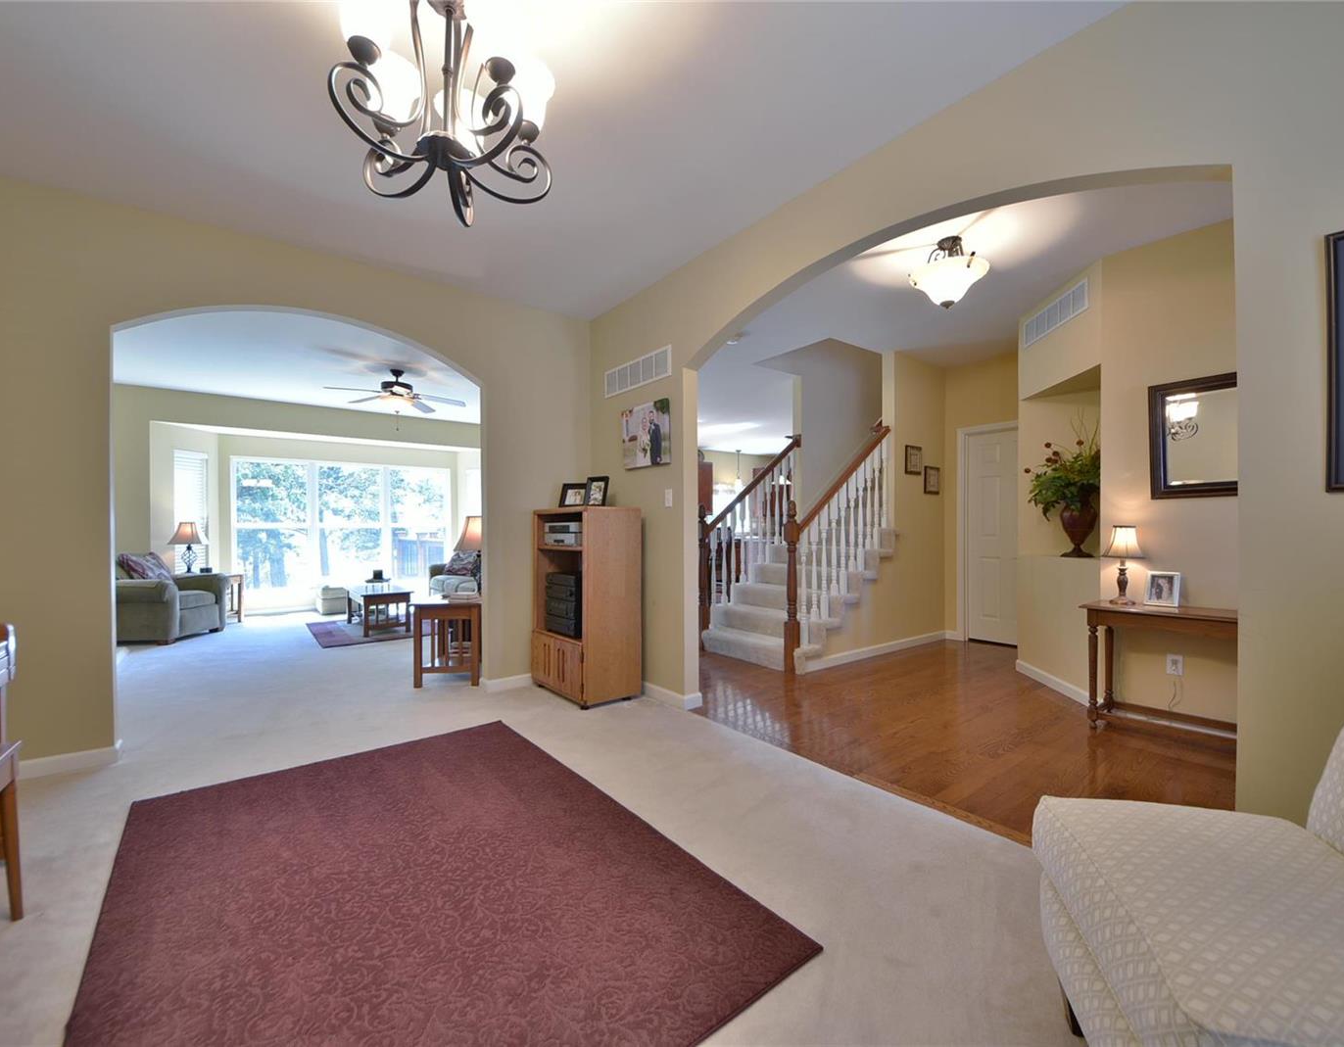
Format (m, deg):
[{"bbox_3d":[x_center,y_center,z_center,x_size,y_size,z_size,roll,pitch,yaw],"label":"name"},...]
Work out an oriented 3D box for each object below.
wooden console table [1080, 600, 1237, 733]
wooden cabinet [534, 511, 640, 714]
[{"bbox_3d":[2.845,0.816,2.663,0.390,0.690,1.160,0,0,-38],"label":"wooden console table"},{"bbox_3d":[-0.595,0.541,3.674,0.430,1.275,0.680,0,0,-40],"label":"wooden cabinet"}]

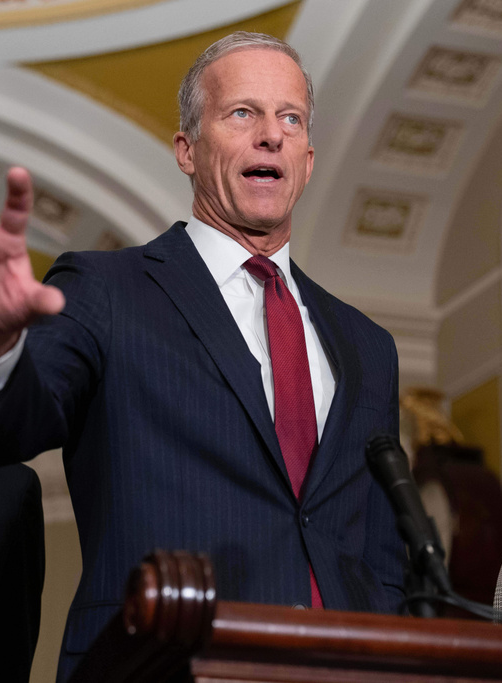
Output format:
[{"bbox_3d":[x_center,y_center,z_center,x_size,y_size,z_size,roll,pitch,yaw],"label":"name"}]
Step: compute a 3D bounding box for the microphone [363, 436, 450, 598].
[{"bbox_3d":[0.136,0.143,1.300,0.034,0.195,0.035,6,-58,-17],"label":"microphone"}]

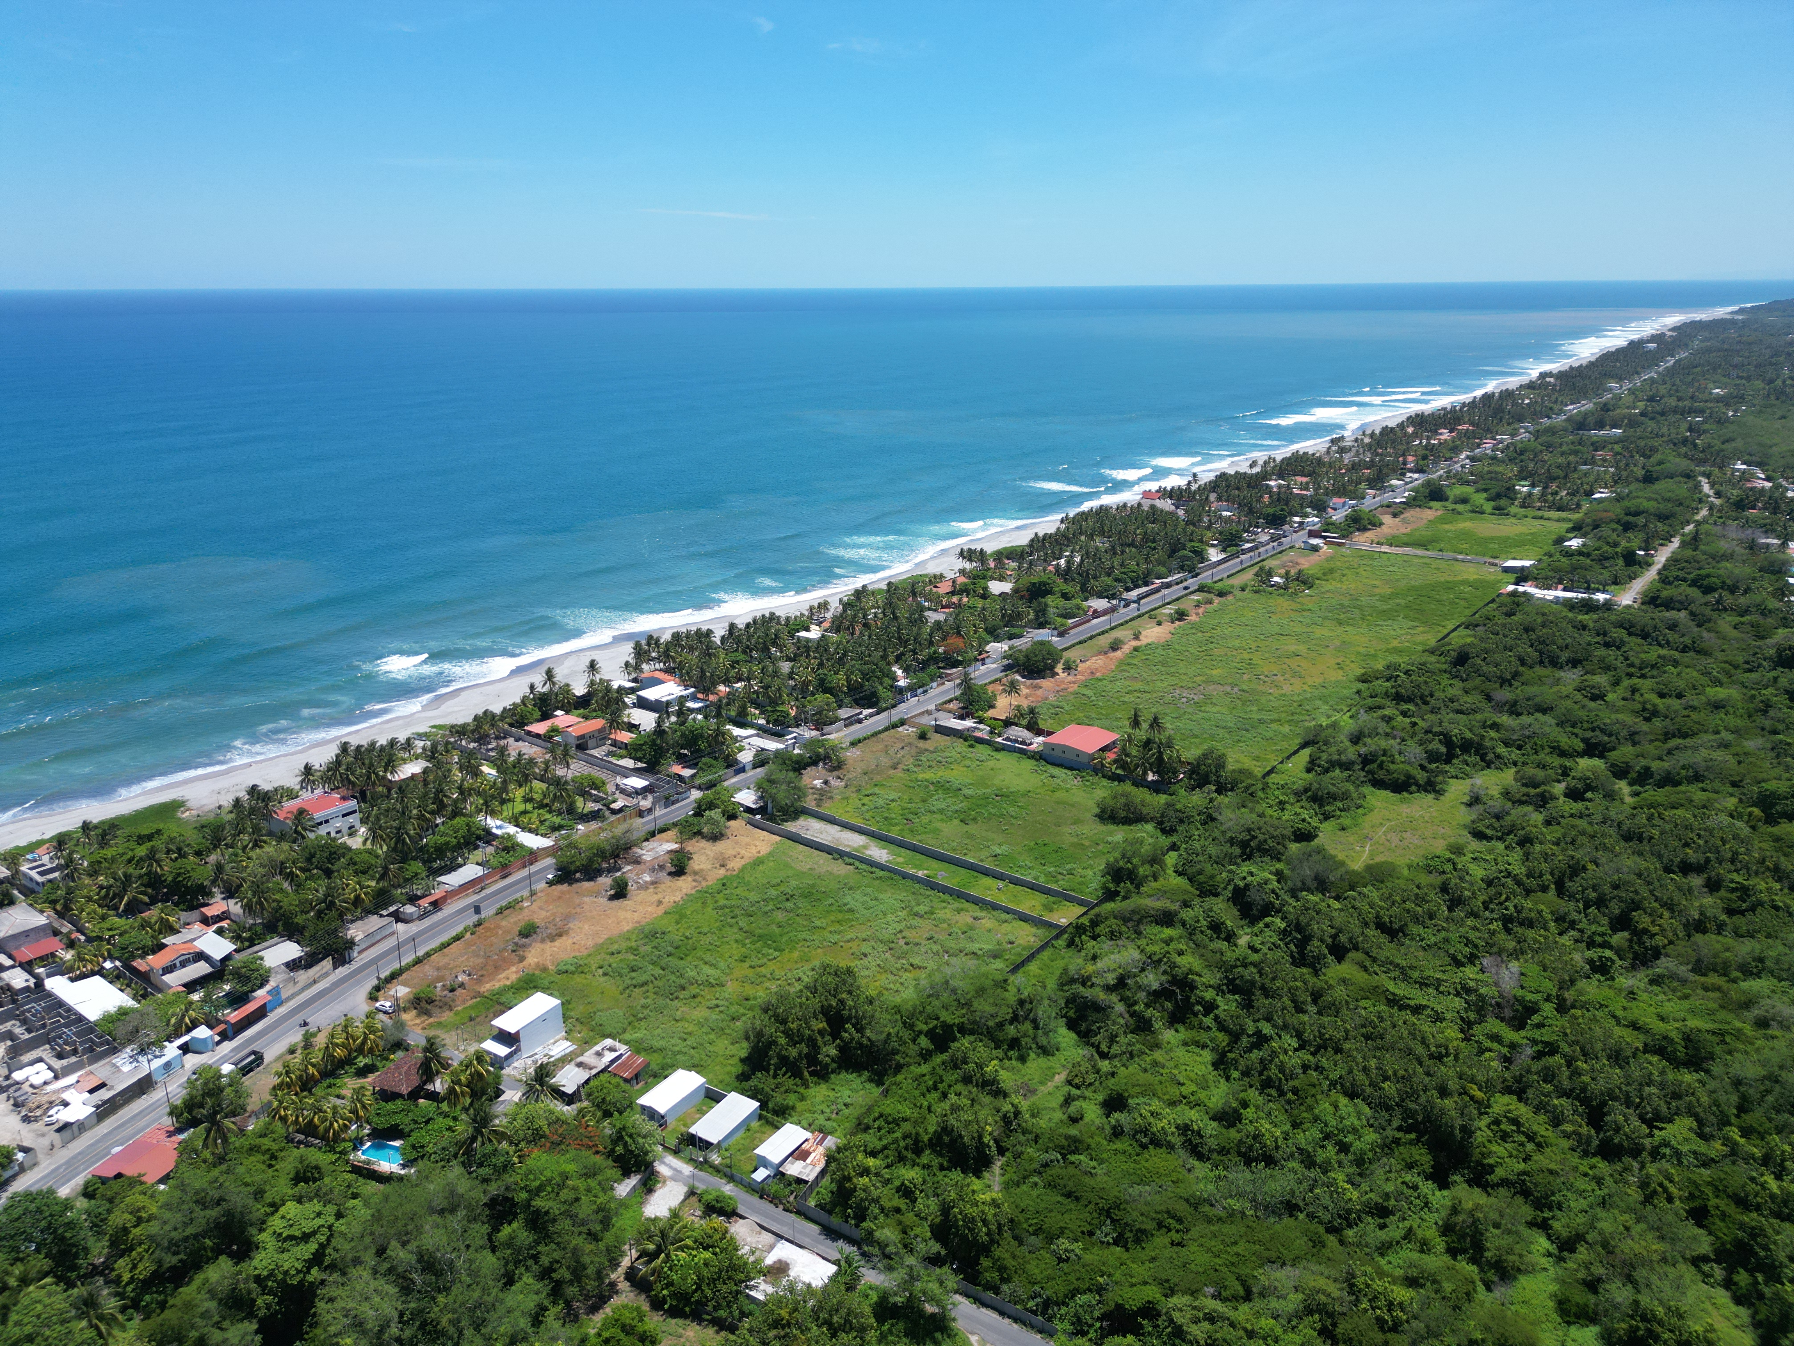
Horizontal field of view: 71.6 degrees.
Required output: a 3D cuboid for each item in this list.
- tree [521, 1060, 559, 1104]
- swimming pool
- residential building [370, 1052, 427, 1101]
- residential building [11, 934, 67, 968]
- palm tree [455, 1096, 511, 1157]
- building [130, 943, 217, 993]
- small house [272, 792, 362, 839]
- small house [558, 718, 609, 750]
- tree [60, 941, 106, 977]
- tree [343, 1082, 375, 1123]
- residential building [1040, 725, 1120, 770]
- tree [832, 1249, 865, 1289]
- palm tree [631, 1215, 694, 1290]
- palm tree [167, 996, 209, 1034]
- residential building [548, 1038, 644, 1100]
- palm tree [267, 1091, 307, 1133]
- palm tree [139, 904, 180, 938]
[{"bbox_3d":[-62.591,73.544,219.566,7.000,8.300,7.000,0,17,0],"label":"tree"},{"bbox_3d":[-80.034,75.586,195.302,7.100,1.200,4.000,7,19,22],"label":"swimming pool"},{"bbox_3d":[-85.640,70.050,219.520,8.080,4.830,12.020,7,19,22],"label":"residential building"},{"bbox_3d":[-178.690,58.790,258.980,5.420,3.150,8.470,14,22,38],"label":"residential building"},{"bbox_3d":[-65.540,73.390,197.930,8.670,11.330,8.670,-7,19,-20],"label":"palm tree"},{"bbox_3d":[-144.980,59.660,252.590,12.320,5.120,9.950,12,21,34],"label":"building"},{"bbox_3d":[-153.853,39.523,328.645,11.965,8.398,17.201,10,20,30],"label":"small house"},{"bbox_3d":[-95.310,18.670,380.200,7.980,6.210,12.710,13,22,36],"label":"small house"},{"bbox_3d":[-159.178,56.726,242.914,7.700,7.000,7.700,10,20,28],"label":"tree"},{"bbox_3d":[-91.880,74.709,211.762,5.400,11.000,5.400,0,17,0],"label":"tree"},{"bbox_3d":[52.849,20.608,355.369,15.500,6.400,17.800,13,22,35],"label":"residential building"},{"bbox_3d":[-6.632,86.463,179.628,4.900,7.200,4.900,0,17,0],"label":"tree"},{"bbox_3d":[-31.802,79.202,169.358,7.700,7.300,7.700,0,18,0],"label":"palm tree"},{"bbox_3d":[-132.020,64.850,232.230,7.090,7.390,7.090,-11,21,-31],"label":"palm tree"},{"bbox_3d":[-50.450,68.315,210.946,9.400,3.200,14.200,10,20,28],"label":"residential building"},{"bbox_3d":[-99.500,72.880,204.330,6.700,8.670,6.700,-10,20,-28],"label":"palm tree"},{"bbox_3d":[-161.572,56.342,273.509,7.400,9.500,7.400,0,17,0],"label":"palm tree"}]

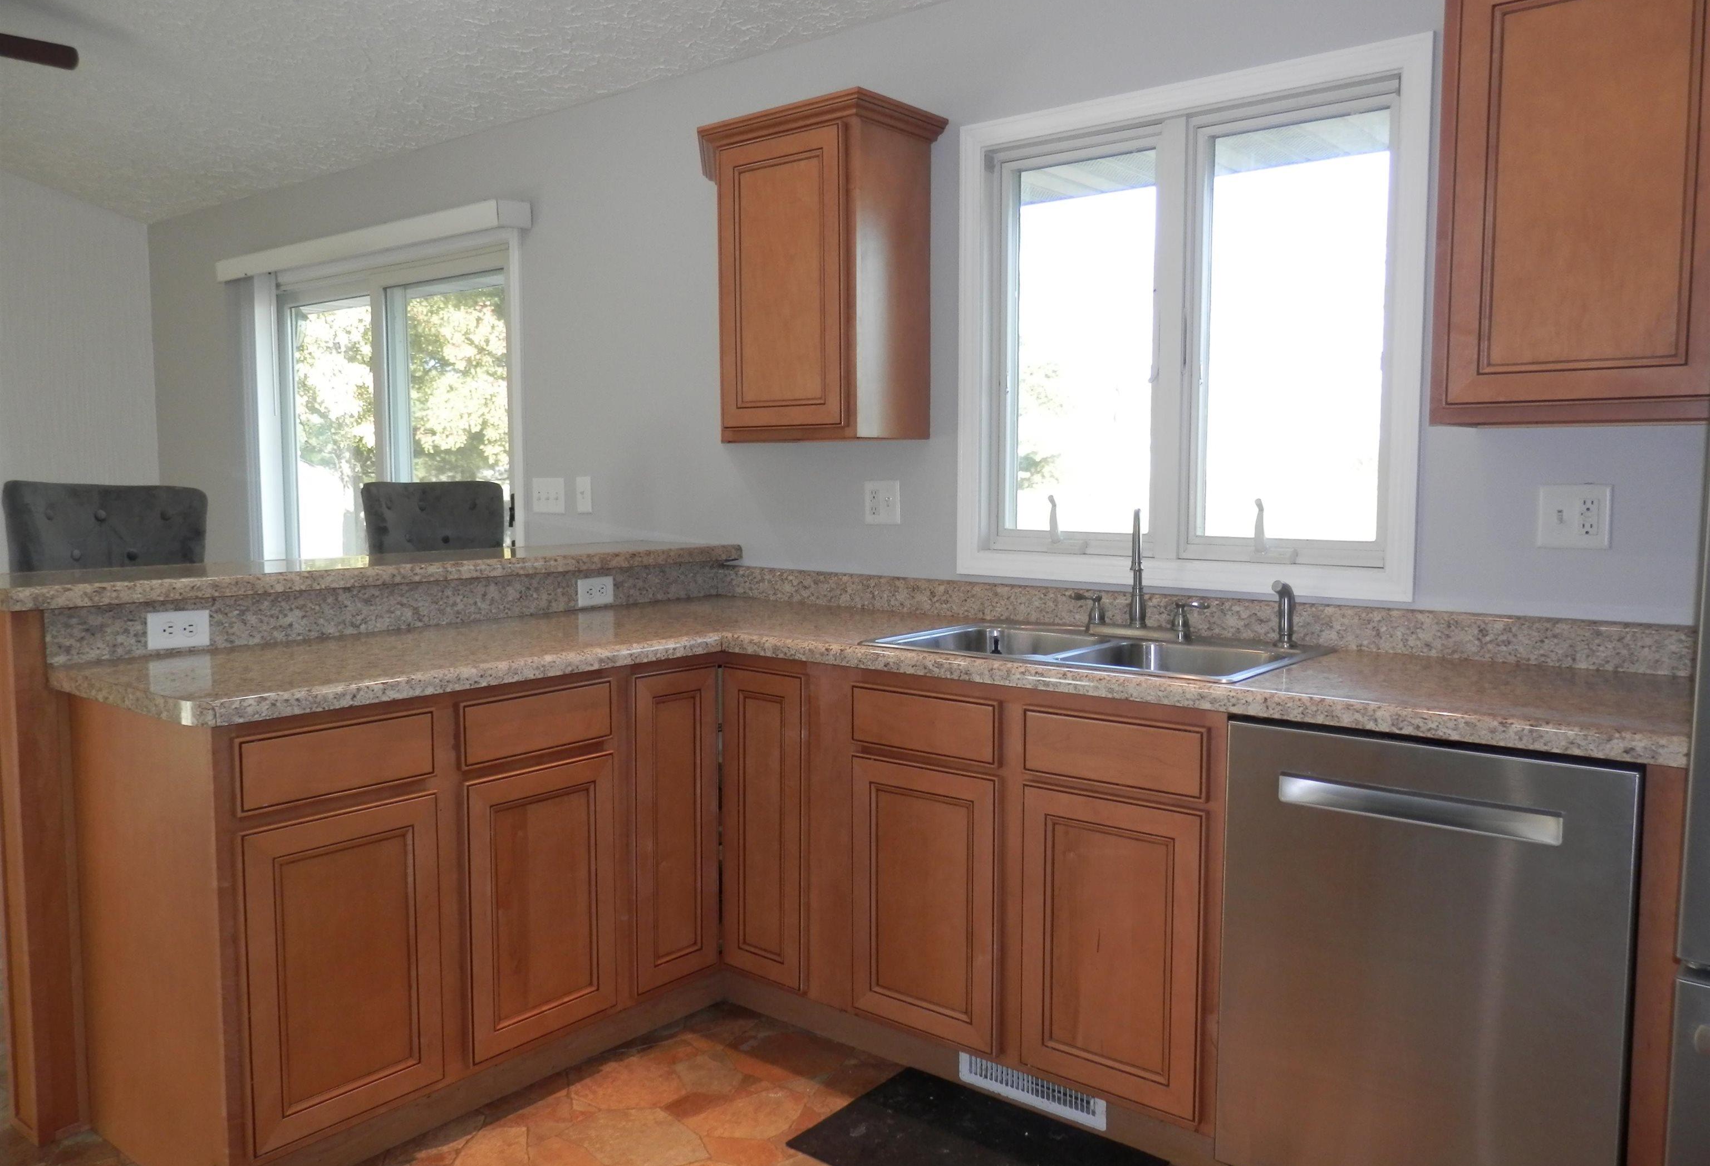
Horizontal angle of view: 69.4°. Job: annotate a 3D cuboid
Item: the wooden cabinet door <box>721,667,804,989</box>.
[{"bbox_3d":[-0.200,0.549,2.808,0.248,0.710,0.022,4,6,39],"label":"wooden cabinet door"}]

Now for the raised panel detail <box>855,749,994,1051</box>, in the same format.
[{"bbox_3d":[0.139,0.645,2.519,0.354,0.553,0.023,4,6,38],"label":"raised panel detail"}]

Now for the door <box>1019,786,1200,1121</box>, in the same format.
[{"bbox_3d":[0.469,0.669,2.273,0.362,0.557,0.022,4,6,39],"label":"door"}]

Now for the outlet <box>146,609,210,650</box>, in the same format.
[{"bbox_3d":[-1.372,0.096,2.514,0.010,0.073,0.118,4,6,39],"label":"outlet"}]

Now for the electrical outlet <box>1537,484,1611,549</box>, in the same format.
[{"bbox_3d":[1.335,-0.123,2.291,0.118,0.118,0.011,4,6,38],"label":"electrical outlet"}]

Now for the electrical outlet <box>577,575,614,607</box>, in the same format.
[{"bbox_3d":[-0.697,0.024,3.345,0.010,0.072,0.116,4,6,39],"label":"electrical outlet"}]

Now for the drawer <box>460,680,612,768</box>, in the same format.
[{"bbox_3d":[-0.634,0.282,2.485,0.022,0.127,0.361,4,6,39],"label":"drawer"}]

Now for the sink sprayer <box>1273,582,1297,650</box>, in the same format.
[{"bbox_3d":[0.889,0.070,2.564,0.050,0.136,0.082,4,6,39],"label":"sink sprayer"}]

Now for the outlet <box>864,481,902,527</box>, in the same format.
[{"bbox_3d":[0.071,-0.216,3.324,0.117,0.116,0.012,4,6,39],"label":"outlet"}]

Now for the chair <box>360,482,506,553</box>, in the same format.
[{"bbox_3d":[-1.095,0.342,3.566,0.552,1.261,0.479,4,6,38],"label":"chair"}]

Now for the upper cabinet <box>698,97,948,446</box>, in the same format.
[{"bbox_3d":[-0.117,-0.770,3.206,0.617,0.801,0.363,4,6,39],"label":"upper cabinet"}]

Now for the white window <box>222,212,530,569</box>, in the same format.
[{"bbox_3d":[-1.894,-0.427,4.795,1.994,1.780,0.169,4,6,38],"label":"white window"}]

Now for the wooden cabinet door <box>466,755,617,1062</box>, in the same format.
[{"bbox_3d":[-0.630,0.644,2.498,0.023,0.553,0.360,4,6,38],"label":"wooden cabinet door"}]

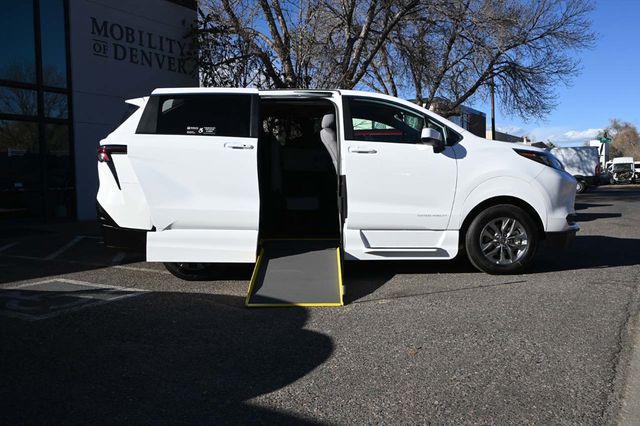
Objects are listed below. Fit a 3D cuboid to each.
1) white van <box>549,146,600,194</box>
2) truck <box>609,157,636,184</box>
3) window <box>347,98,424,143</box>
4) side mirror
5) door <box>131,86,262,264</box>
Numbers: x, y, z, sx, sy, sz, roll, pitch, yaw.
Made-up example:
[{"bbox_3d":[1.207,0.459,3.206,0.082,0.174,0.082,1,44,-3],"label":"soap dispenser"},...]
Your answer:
[{"bbox_3d":[12.918,-2.507,31.940,5.600,2.550,2.050,1,4,23],"label":"white van"},{"bbox_3d":[28.279,-3.976,51.341,2.020,2.520,5.600,2,5,30],"label":"truck"},{"bbox_3d":[0.644,-0.923,5.470,0.765,0.430,0.120,-1,4,0],"label":"window"},{"bbox_3d":[1.095,-0.702,5.335,0.190,0.220,0.250,-1,4,0],"label":"side mirror"},{"bbox_3d":[-1.206,-0.367,5.366,1.250,1.650,0.200,-1,4,0],"label":"door"}]

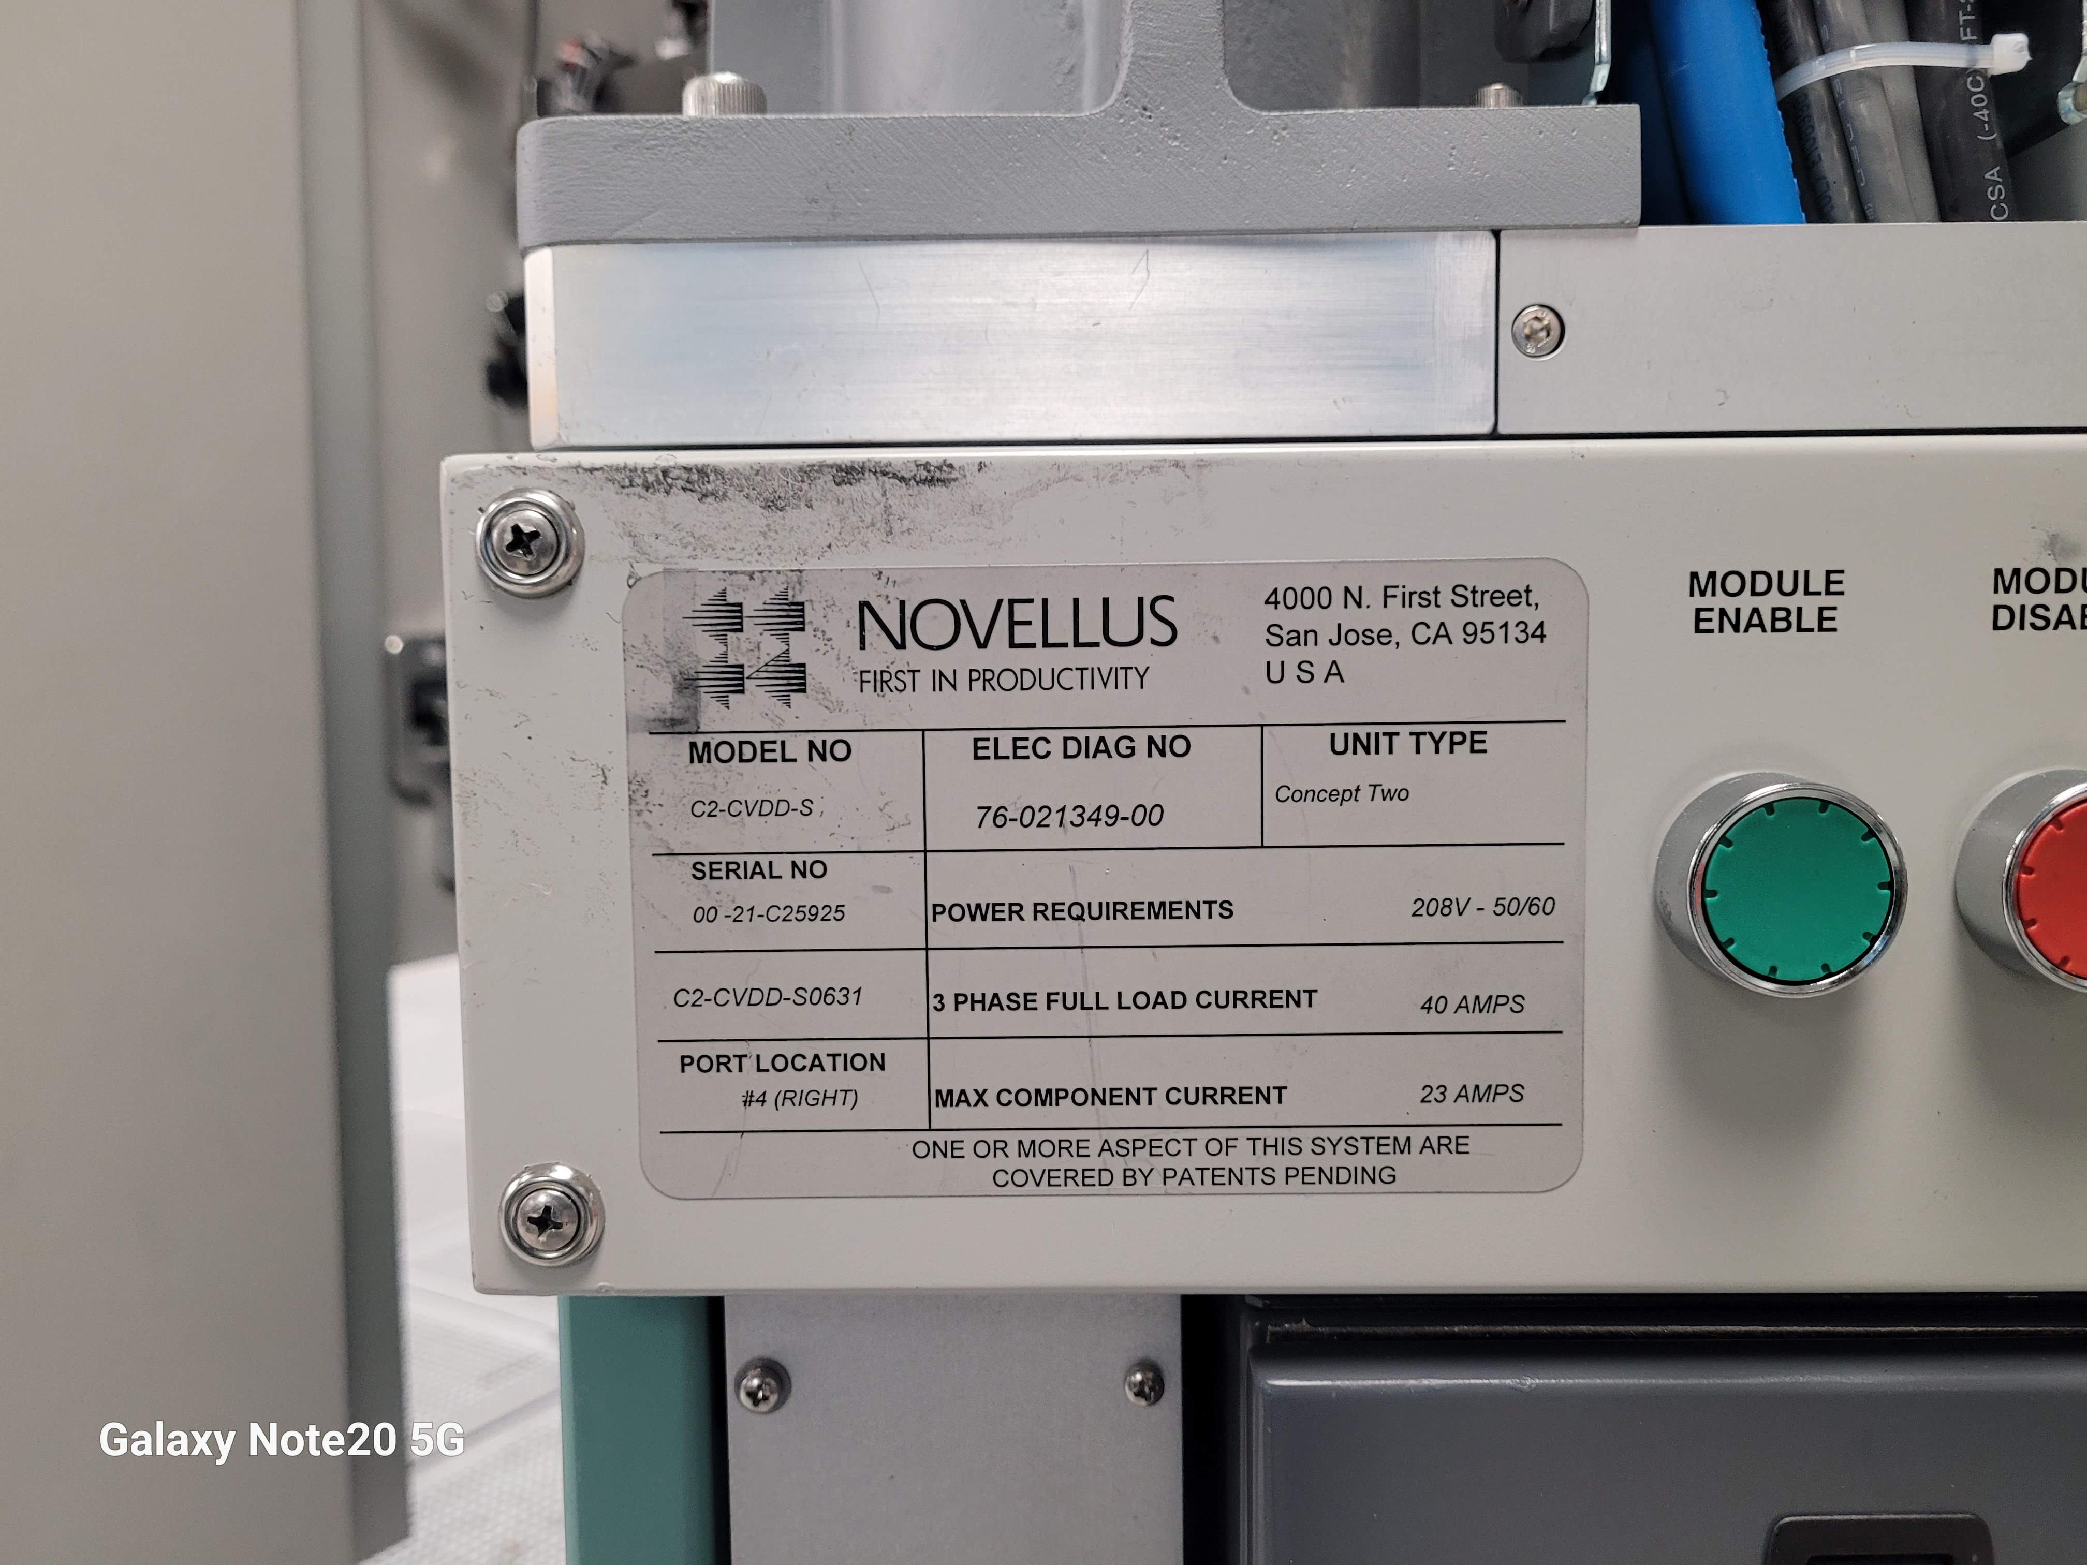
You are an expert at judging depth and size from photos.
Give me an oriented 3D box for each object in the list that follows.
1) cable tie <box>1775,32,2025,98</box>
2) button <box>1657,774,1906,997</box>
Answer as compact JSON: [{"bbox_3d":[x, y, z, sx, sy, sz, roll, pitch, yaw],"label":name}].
[{"bbox_3d":[0.137,-0.115,0.256,0.038,0.008,0.024,-1,3,1],"label":"cable tie"},{"bbox_3d":[0.098,0.014,0.208,0.030,0.030,0.010,-1,3,1],"label":"button"}]

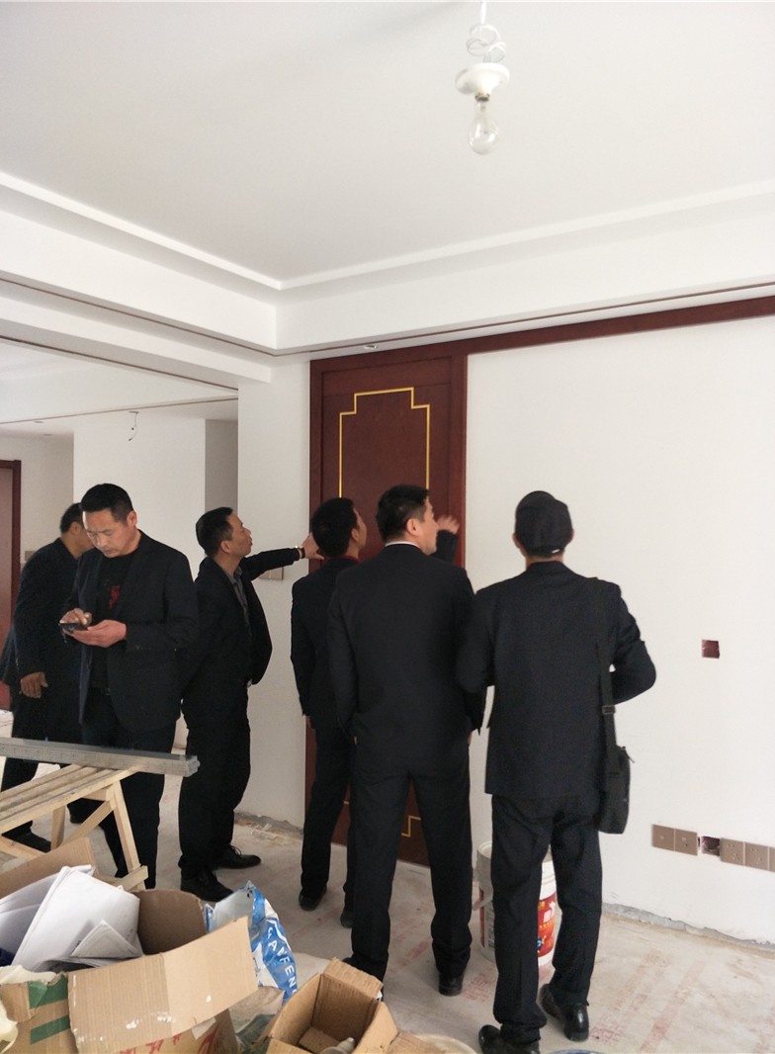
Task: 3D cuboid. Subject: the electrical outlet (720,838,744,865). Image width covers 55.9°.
[{"bbox_3d":[1.313,1.239,2.777,0.086,0.086,0.012,0,-1,29],"label":"electrical outlet"}]

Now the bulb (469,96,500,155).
[{"bbox_3d":[0.187,-0.769,1.400,0.061,0.108,0.061,1,-1,0],"label":"bulb"}]

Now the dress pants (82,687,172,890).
[{"bbox_3d":[-1.050,1.104,3.000,0.360,0.900,0.290,1,1,25],"label":"dress pants"}]

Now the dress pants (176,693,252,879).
[{"bbox_3d":[-0.755,1.105,3.220,0.320,0.860,0.380,0,-1,18],"label":"dress pants"}]

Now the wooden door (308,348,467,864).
[{"bbox_3d":[-0.037,0.378,3.537,0.870,2.420,0.090,0,-1,29],"label":"wooden door"}]

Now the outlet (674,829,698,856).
[{"bbox_3d":[1.155,1.226,2.829,0.086,0.086,0.012,1,1,32],"label":"outlet"}]

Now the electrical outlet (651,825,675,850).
[{"bbox_3d":[1.096,1.237,2.898,0.086,0.086,0.012,0,-1,29],"label":"electrical outlet"}]

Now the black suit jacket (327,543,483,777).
[{"bbox_3d":[0.060,0.450,2.600,0.540,0.790,0.330,0,1,9],"label":"black suit jacket"}]

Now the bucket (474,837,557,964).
[{"bbox_3d":[0.487,1.398,2.720,0.308,0.355,0.308,1,-1,0],"label":"bucket"}]

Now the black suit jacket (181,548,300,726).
[{"bbox_3d":[-0.700,0.477,3.340,0.430,0.725,0.620,0,1,7],"label":"black suit jacket"}]

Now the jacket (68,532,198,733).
[{"bbox_3d":[-0.975,0.405,2.800,0.500,0.760,0.360,0,-1,25],"label":"jacket"}]

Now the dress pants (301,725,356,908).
[{"bbox_3d":[-0.185,1.106,3.050,0.350,0.860,0.280,1,1,30],"label":"dress pants"}]

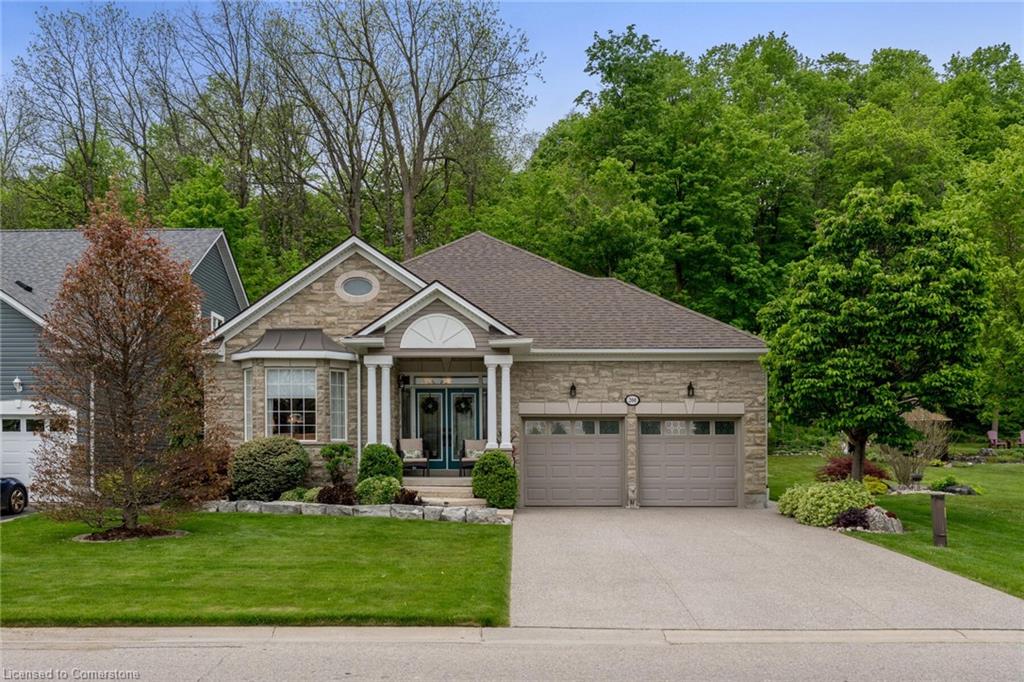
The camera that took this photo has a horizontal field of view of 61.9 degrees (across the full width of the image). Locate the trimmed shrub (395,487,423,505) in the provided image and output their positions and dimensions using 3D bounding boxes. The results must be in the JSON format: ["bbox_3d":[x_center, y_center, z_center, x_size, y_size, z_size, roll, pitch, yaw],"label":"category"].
[{"bbox_3d":[-2.182,3.242,17.900,0.600,0.400,0.520,0,-2,0],"label":"trimmed shrub"}]

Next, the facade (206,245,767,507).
[{"bbox_3d":[-0.502,0.825,20.400,13.200,6.200,2.600,0,-2,0],"label":"facade"}]

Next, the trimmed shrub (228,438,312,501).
[{"bbox_3d":[-5.294,2.828,18.700,1.740,1.450,1.600,0,-2,0],"label":"trimmed shrub"}]

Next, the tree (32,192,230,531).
[{"bbox_3d":[-7.271,0.381,16.600,3.600,6.500,3.400,0,-3,0],"label":"tree"}]

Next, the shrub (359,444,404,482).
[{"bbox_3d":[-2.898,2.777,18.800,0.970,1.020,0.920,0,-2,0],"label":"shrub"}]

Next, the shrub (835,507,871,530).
[{"bbox_3d":[6.826,3.548,17.100,0.730,0.500,0.620,0,-2,0],"label":"shrub"}]

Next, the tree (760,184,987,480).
[{"bbox_3d":[8.688,-0.132,20.500,5.400,7.200,5.100,0,-2,0],"label":"tree"}]

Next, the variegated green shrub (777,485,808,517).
[{"bbox_3d":[6.490,3.650,19.600,0.820,0.700,0.820,0,-2,0],"label":"variegated green shrub"}]

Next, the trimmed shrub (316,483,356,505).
[{"bbox_3d":[-3.724,3.236,18.100,0.850,0.480,0.700,0,-2,0],"label":"trimmed shrub"}]

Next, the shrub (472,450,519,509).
[{"bbox_3d":[-0.372,3.128,19.300,1.020,1.270,1.000,0,-3,0],"label":"shrub"}]

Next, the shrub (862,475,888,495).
[{"bbox_3d":[10.224,4.036,24.000,0.720,0.540,0.700,0,-3,0],"label":"shrub"}]

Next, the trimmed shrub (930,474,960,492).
[{"bbox_3d":[12.317,4.058,24.300,0.820,0.500,0.700,0,-3,0],"label":"trimmed shrub"}]

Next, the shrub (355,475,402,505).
[{"bbox_3d":[-2.959,3.269,18.800,1.000,0.680,0.950,0,-3,0],"label":"shrub"}]

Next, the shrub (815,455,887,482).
[{"bbox_3d":[8.942,3.427,22.400,1.900,0.800,1.600,0,-2,0],"label":"shrub"}]

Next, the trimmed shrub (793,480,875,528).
[{"bbox_3d":[6.728,3.422,17.900,1.620,0.870,1.350,0,-3,0],"label":"trimmed shrub"}]

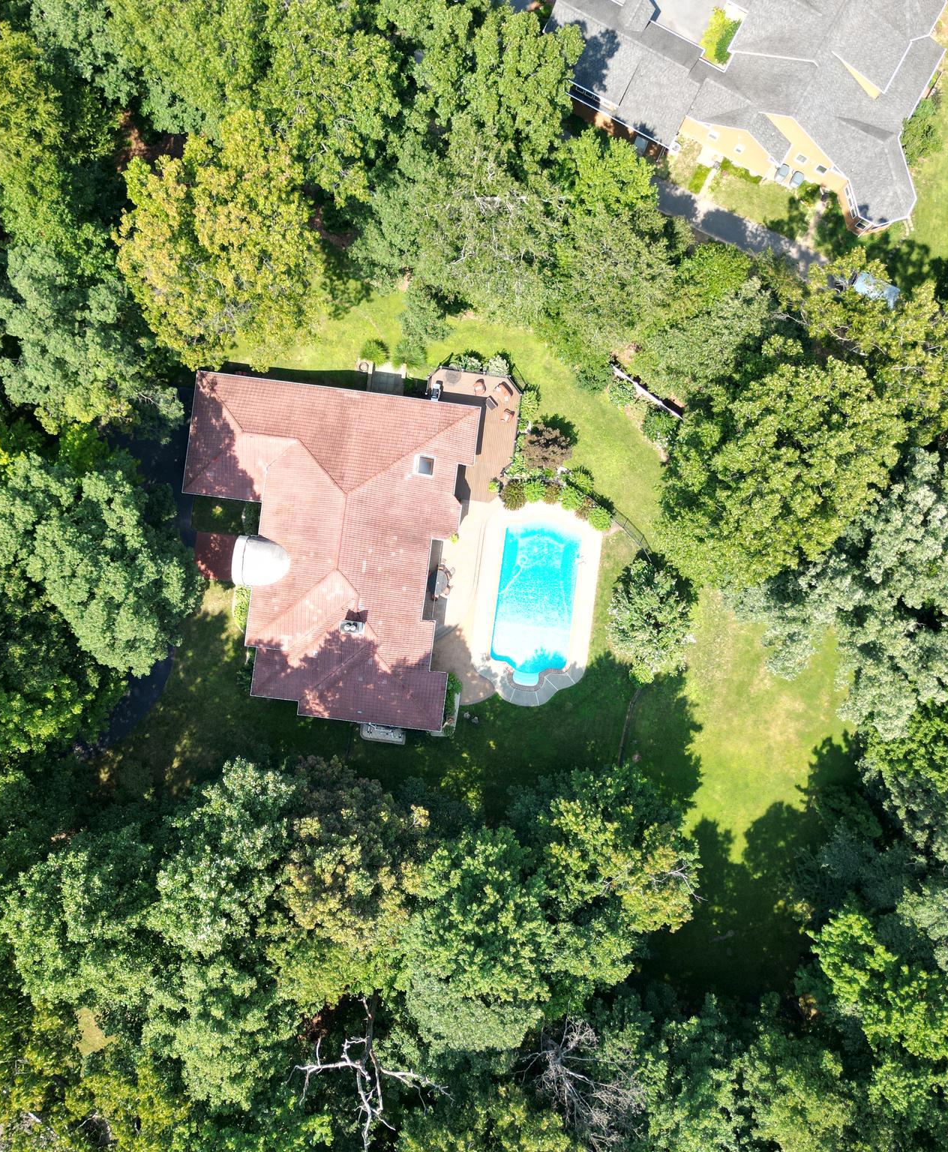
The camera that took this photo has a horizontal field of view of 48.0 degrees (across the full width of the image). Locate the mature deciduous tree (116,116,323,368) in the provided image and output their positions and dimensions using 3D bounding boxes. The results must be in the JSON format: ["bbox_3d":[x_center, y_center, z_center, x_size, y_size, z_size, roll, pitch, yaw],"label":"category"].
[{"bbox_3d":[-17.090,-22.430,74.100,13.340,19.760,14.330,0,90,0],"label":"mature deciduous tree"}]

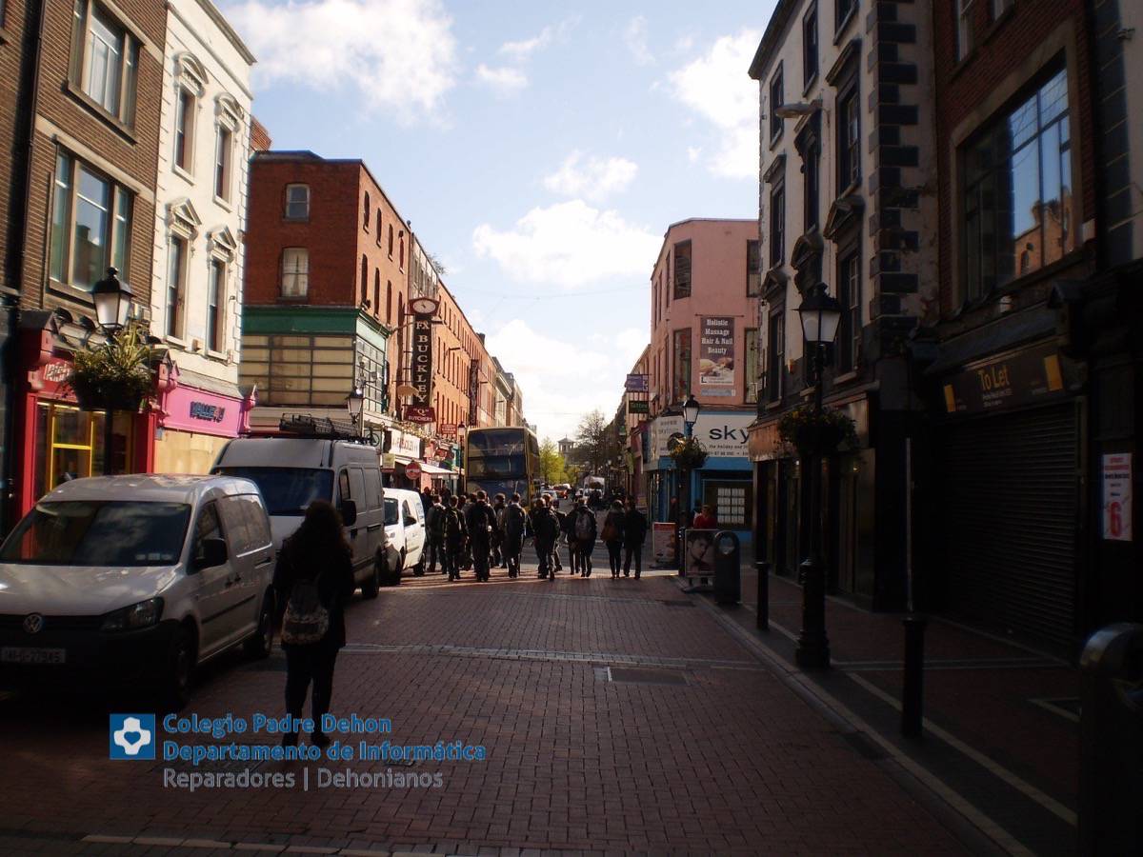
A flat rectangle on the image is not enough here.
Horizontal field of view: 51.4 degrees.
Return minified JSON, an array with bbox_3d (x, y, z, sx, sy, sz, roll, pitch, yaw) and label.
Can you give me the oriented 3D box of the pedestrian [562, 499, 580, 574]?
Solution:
[{"bbox_3d":[0.021,2.336,25.942,0.480,1.640,0.340,1,-3,0],"label":"pedestrian"}]

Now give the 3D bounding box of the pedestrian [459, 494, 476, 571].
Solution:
[{"bbox_3d":[-2.189,2.215,25.300,0.460,1.632,0.400,1,-3,1],"label":"pedestrian"}]

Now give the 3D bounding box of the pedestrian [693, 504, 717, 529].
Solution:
[{"bbox_3d":[2.910,2.455,25.961,0.480,1.620,0.360,1,-3,1],"label":"pedestrian"}]

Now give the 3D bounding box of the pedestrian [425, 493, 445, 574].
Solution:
[{"bbox_3d":[-2.786,2.160,24.400,0.460,1.603,0.400,1,-3,1],"label":"pedestrian"}]

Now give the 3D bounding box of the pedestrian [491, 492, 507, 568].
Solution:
[{"bbox_3d":[-1.651,2.359,27.298,0.500,1.680,0.360,1,-3,0],"label":"pedestrian"}]

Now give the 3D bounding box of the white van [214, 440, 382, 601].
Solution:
[{"bbox_3d":[-4.249,1.437,17.924,2.000,2.500,5.000,1,-3,1],"label":"white van"}]

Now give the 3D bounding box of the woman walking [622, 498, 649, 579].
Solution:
[{"bbox_3d":[1.279,2.202,24.000,0.500,1.673,0.380,1,-3,1],"label":"woman walking"}]

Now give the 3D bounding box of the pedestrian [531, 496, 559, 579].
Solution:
[{"bbox_3d":[-0.553,2.303,25.100,0.550,1.770,0.450,1,-3,1],"label":"pedestrian"}]

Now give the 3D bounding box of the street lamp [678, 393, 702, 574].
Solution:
[{"bbox_3d":[2.601,1.253,26.500,0.420,4.060,0.420,1,-3,1],"label":"street lamp"}]

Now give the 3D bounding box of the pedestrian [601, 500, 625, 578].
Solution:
[{"bbox_3d":[0.913,2.369,25.600,0.500,1.680,0.420,1,-3,1],"label":"pedestrian"}]

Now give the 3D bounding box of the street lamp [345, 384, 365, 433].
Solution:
[{"bbox_3d":[-4.782,1.090,25.903,0.420,4.040,0.420,1,-3,1],"label":"street lamp"}]

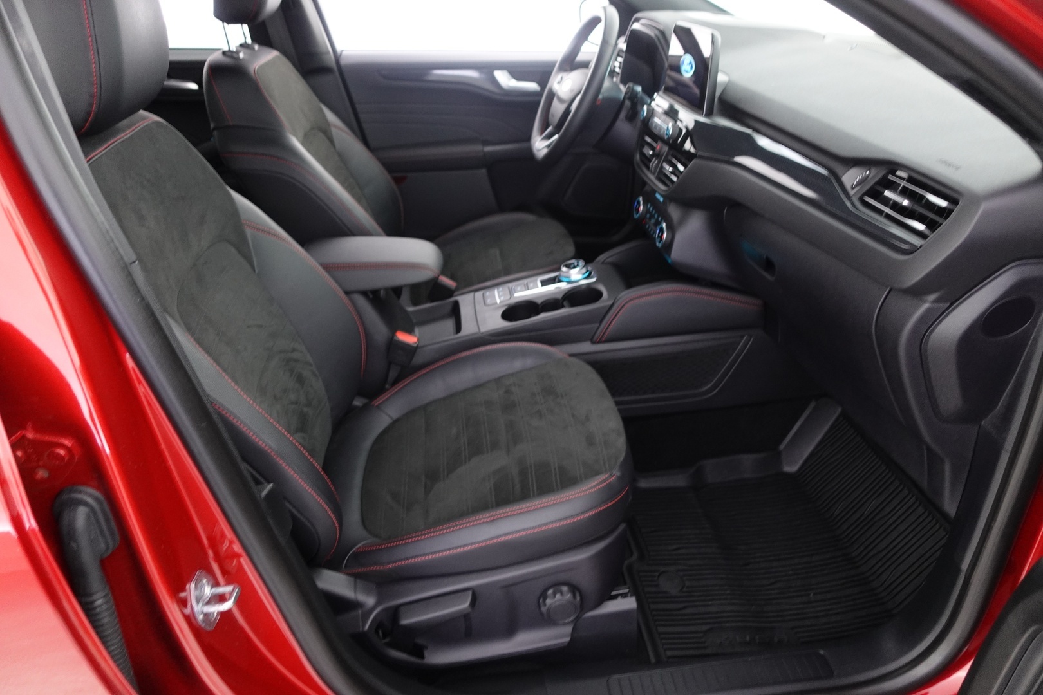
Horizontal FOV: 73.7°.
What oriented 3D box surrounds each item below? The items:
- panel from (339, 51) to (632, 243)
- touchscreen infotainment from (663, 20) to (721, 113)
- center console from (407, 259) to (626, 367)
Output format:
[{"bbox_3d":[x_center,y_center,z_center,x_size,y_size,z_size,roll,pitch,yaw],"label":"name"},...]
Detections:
[{"bbox_3d":[-0.050,-0.530,1.964,0.870,0.570,0.140,-3,29,-6],"label":"panel"},{"bbox_3d":[0.294,-0.495,1.219,0.025,0.132,0.216,-1,29,-7],"label":"touchscreen infotainment"},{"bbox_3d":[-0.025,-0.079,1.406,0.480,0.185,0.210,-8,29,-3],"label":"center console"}]

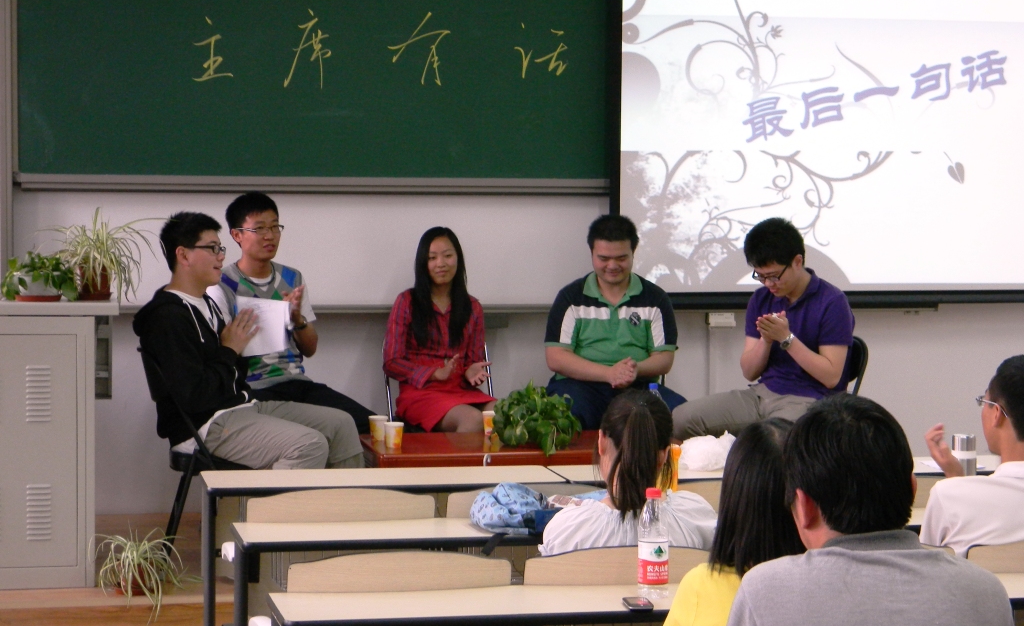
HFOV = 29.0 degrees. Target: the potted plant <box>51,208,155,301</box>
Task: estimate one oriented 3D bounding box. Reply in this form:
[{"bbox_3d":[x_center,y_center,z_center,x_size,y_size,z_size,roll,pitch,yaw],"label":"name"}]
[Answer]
[{"bbox_3d":[-1.512,-0.216,7.320,0.380,0.345,0.360,0,3,-11],"label":"potted plant"}]

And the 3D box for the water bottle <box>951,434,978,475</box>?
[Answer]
[{"bbox_3d":[1.184,0.428,5.184,0.065,0.218,0.065,0,4,-11],"label":"water bottle"}]

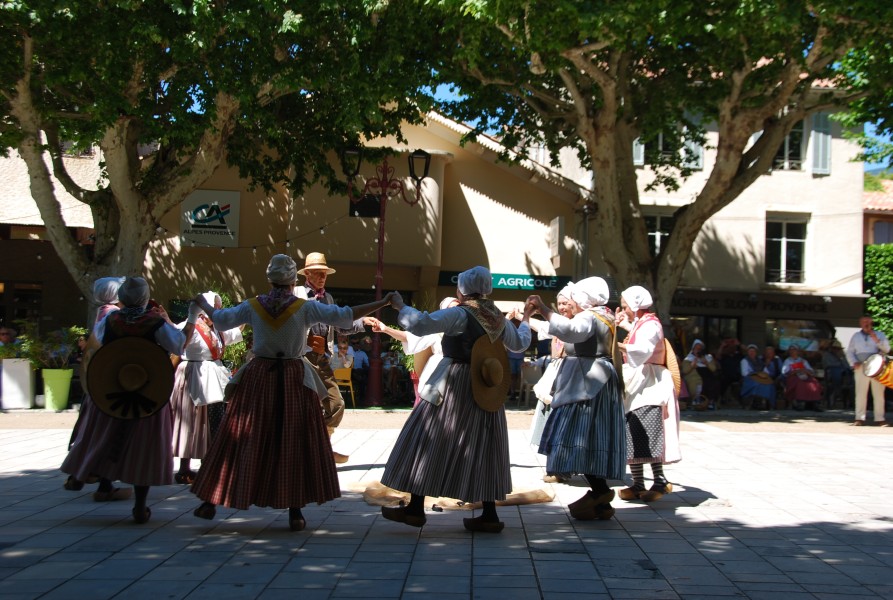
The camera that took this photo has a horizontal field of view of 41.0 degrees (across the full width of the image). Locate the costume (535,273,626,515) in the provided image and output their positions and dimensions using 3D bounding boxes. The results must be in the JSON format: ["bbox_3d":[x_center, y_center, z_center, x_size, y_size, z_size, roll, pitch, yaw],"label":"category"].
[{"bbox_3d":[0.916,0.668,8.100,0.640,1.650,0.680,2,-3,6],"label":"costume"}]

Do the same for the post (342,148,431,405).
[{"bbox_3d":[-1.081,-0.423,21.500,1.570,4.600,0.420,2,-3,0],"label":"post"}]

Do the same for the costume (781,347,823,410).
[{"bbox_3d":[6.425,1.421,21.600,0.730,1.170,0.750,1,-2,3],"label":"costume"}]

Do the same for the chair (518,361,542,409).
[{"bbox_3d":[1.510,1.501,21.200,0.490,0.840,0.530,1,-3,12],"label":"chair"}]

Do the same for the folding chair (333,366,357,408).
[{"bbox_3d":[-1.786,1.548,21.000,0.440,0.770,0.480,2,-2,-11],"label":"folding chair"}]

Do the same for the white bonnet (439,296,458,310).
[{"bbox_3d":[0.036,0.054,10.700,0.230,0.190,0.200,0,-3,41],"label":"white bonnet"}]

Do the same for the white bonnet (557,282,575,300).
[{"bbox_3d":[0.988,-0.065,9.750,0.180,0.180,0.210,-1,-3,37],"label":"white bonnet"}]

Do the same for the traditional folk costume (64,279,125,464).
[{"bbox_3d":[-2.407,0.574,8.400,0.620,1.500,0.600,2,-3,-9],"label":"traditional folk costume"}]

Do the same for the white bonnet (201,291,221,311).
[{"bbox_3d":[-1.942,0.004,9.800,0.200,0.180,0.170,0,-3,28],"label":"white bonnet"}]

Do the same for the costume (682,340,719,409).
[{"bbox_3d":[4.594,1.324,21.500,0.660,1.260,0.750,1,-2,9],"label":"costume"}]

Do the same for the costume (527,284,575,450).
[{"bbox_3d":[0.954,0.618,9.900,0.580,1.500,0.600,4,-3,-41],"label":"costume"}]

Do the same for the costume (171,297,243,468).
[{"bbox_3d":[-1.941,0.667,9.650,0.550,1.420,0.620,-1,-3,44],"label":"costume"}]

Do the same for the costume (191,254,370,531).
[{"bbox_3d":[-0.964,0.550,7.100,1.120,1.640,0.750,2,-3,-6],"label":"costume"}]

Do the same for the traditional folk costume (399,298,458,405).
[{"bbox_3d":[0.044,0.770,10.500,0.620,1.560,0.750,-1,-3,41],"label":"traditional folk costume"}]

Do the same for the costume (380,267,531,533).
[{"bbox_3d":[0.067,0.609,7.300,0.750,1.640,0.820,0,-3,35],"label":"costume"}]

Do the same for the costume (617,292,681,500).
[{"bbox_3d":[1.548,0.721,9.100,0.520,1.620,0.580,2,-2,-9],"label":"costume"}]

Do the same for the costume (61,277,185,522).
[{"bbox_3d":[-2.077,0.631,7.650,0.750,1.550,0.680,2,-2,-14],"label":"costume"}]

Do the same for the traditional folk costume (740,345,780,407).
[{"bbox_3d":[5.893,1.436,22.400,0.720,1.220,0.780,2,-3,0],"label":"traditional folk costume"}]

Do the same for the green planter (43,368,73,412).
[{"bbox_3d":[-6.388,1.486,19.600,0.480,0.700,0.480,1,-2,0],"label":"green planter"}]

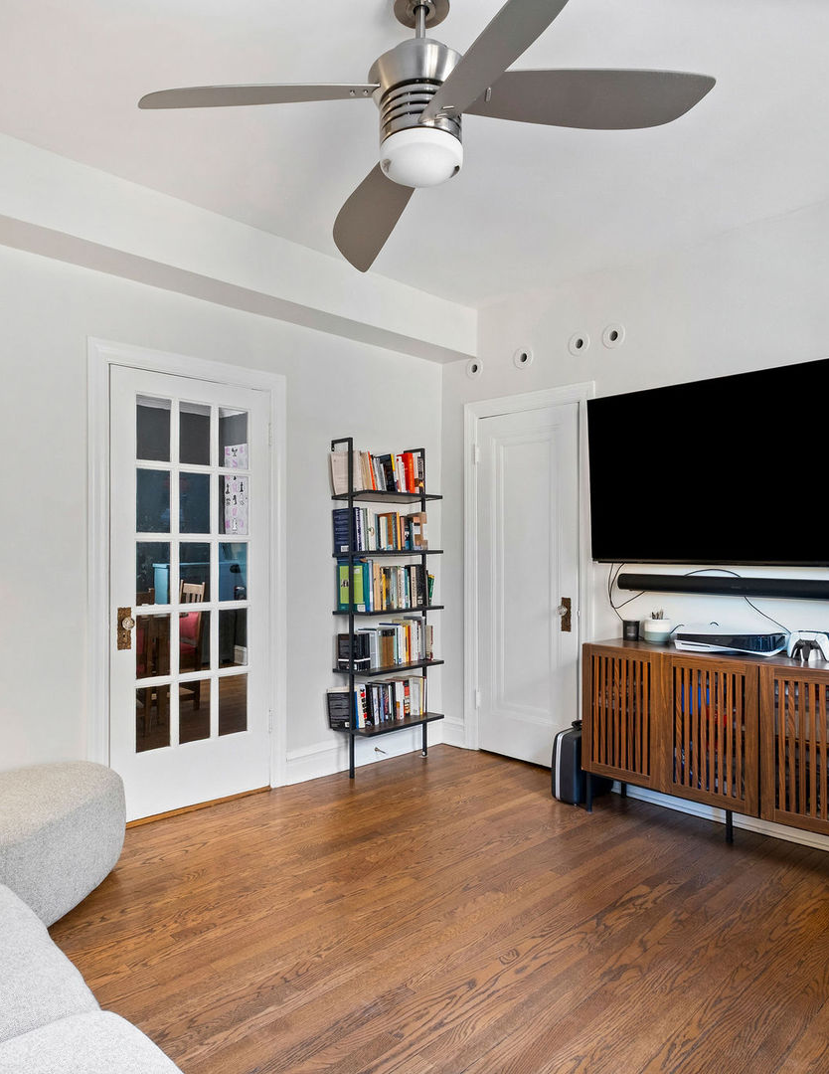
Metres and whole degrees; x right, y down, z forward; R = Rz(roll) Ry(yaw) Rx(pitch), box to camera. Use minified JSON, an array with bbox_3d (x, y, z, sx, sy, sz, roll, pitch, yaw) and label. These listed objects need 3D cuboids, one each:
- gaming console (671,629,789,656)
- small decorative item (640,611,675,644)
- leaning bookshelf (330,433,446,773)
[{"bbox_3d":[1.377,0.462,2.916,0.259,0.104,0.389,1,-1,-44],"label":"gaming console"},{"bbox_3d":[1.176,0.435,3.242,0.122,0.161,0.122,1,-1,-44],"label":"small decorative item"},{"bbox_3d":[-0.145,0.386,3.861,0.593,1.849,0.317,1,-1,-44],"label":"leaning bookshelf"}]

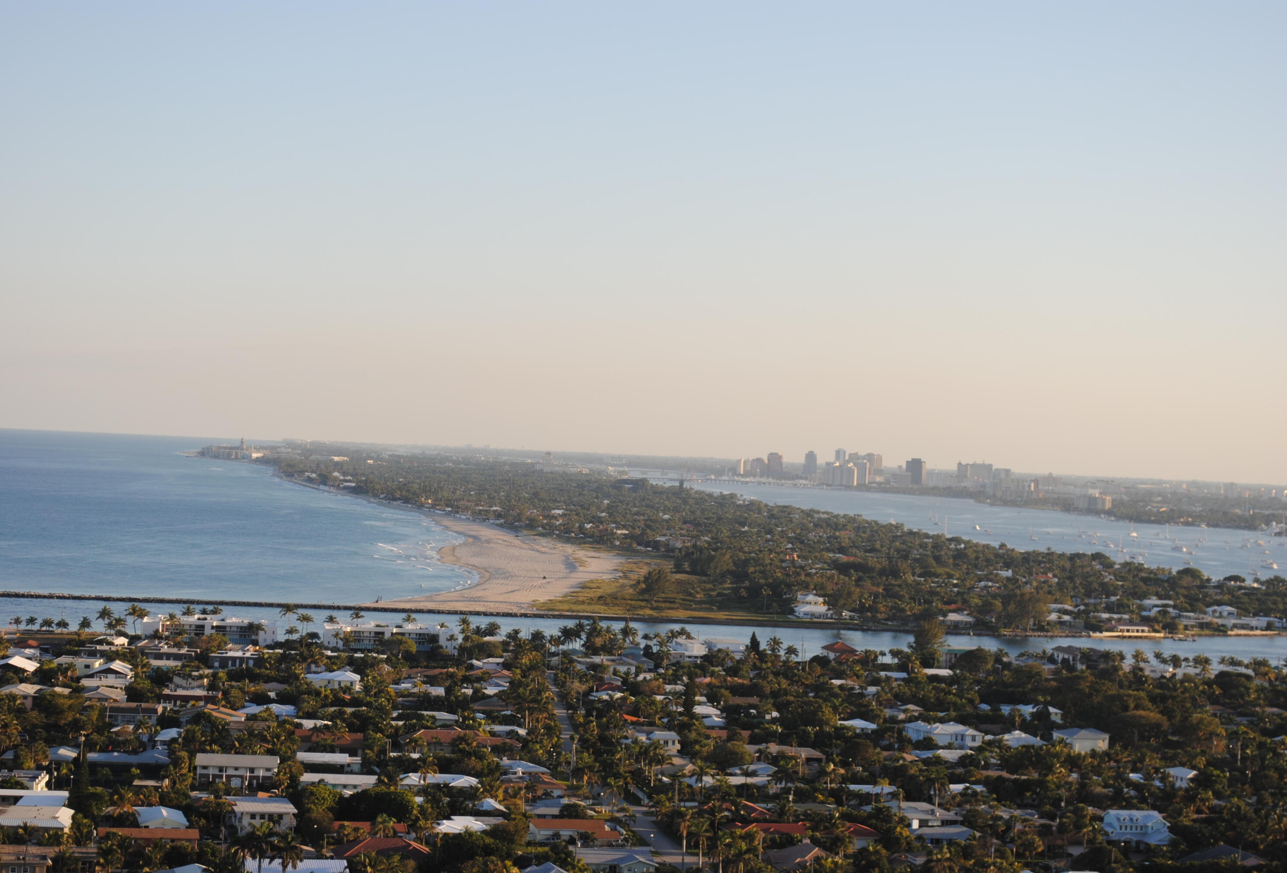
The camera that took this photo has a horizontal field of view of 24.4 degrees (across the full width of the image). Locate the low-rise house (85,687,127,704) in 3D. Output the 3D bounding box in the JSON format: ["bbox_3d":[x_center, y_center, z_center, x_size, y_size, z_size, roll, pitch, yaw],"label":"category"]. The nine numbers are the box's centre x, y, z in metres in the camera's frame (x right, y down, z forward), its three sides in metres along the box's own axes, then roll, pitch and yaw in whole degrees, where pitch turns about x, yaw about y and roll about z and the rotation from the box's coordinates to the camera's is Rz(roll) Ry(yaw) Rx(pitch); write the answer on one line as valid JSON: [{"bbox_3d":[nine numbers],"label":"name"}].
[{"bbox_3d":[-162.960,78.510,900.000,12.000,4.600,16.000,3,0,-5],"label":"low-rise house"}]

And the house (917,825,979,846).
[{"bbox_3d":[67.420,88.330,657.000,13.000,4.400,13.000,3,0,-5],"label":"house"}]

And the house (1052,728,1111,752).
[{"bbox_3d":[133.900,93.530,907.380,12.000,7.000,20.500,3,0,-8],"label":"house"}]

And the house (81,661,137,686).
[{"bbox_3d":[-173.910,78.480,966.830,15.000,7.500,22.000,3,0,-5],"label":"house"}]

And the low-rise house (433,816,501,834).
[{"bbox_3d":[-37.230,83.510,630.000,14.000,4.600,17.000,3,0,-5],"label":"low-rise house"}]

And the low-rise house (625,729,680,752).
[{"bbox_3d":[2.010,86.400,837.820,15.500,7.000,11.000,3,0,-5],"label":"low-rise house"}]

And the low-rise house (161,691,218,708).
[{"bbox_3d":[-138.130,79.630,905.000,17.500,4.600,11.000,3,0,-5],"label":"low-rise house"}]

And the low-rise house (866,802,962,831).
[{"bbox_3d":[63.340,89.270,697.820,19.500,6.200,15.000,3,0,-9],"label":"low-rise house"}]

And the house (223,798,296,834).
[{"bbox_3d":[-83.180,82.060,643.330,13.500,7.200,14.000,3,0,-15],"label":"house"}]

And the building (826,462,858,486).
[{"bbox_3d":[500.620,98.540,7512.690,74.000,62.000,24.000,3,0,15],"label":"building"}]

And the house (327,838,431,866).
[{"bbox_3d":[-53.250,84.170,600.820,19.000,5.500,14.000,3,0,-11],"label":"house"}]

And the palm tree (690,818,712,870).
[{"bbox_3d":[11.760,82.530,602.000,4.600,10.800,4.600,3,0,-5],"label":"palm tree"}]

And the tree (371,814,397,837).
[{"bbox_3d":[-53.280,81.260,611.000,5.200,7.600,5.200,3,0,-5],"label":"tree"}]

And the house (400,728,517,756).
[{"bbox_3d":[-50.150,83.190,811.000,30.000,4.900,18.000,3,0,-5],"label":"house"}]

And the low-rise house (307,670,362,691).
[{"bbox_3d":[-104.810,82.160,1000.820,18.000,6.500,13.000,3,0,-5],"label":"low-rise house"}]

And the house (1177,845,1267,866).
[{"bbox_3d":[124.850,90.450,641.000,17.000,5.200,14.000,3,0,-5],"label":"house"}]

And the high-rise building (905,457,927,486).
[{"bbox_3d":[666.180,92.850,7268.950,40.000,76.000,38.000,3,0,22],"label":"high-rise building"}]

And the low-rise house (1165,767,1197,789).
[{"bbox_3d":[147.640,94.210,817.890,7.500,6.500,10.500,3,0,-12],"label":"low-rise house"}]

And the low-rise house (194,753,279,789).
[{"bbox_3d":[-99.070,81.510,724.830,19.700,7.200,14.000,3,0,-5],"label":"low-rise house"}]

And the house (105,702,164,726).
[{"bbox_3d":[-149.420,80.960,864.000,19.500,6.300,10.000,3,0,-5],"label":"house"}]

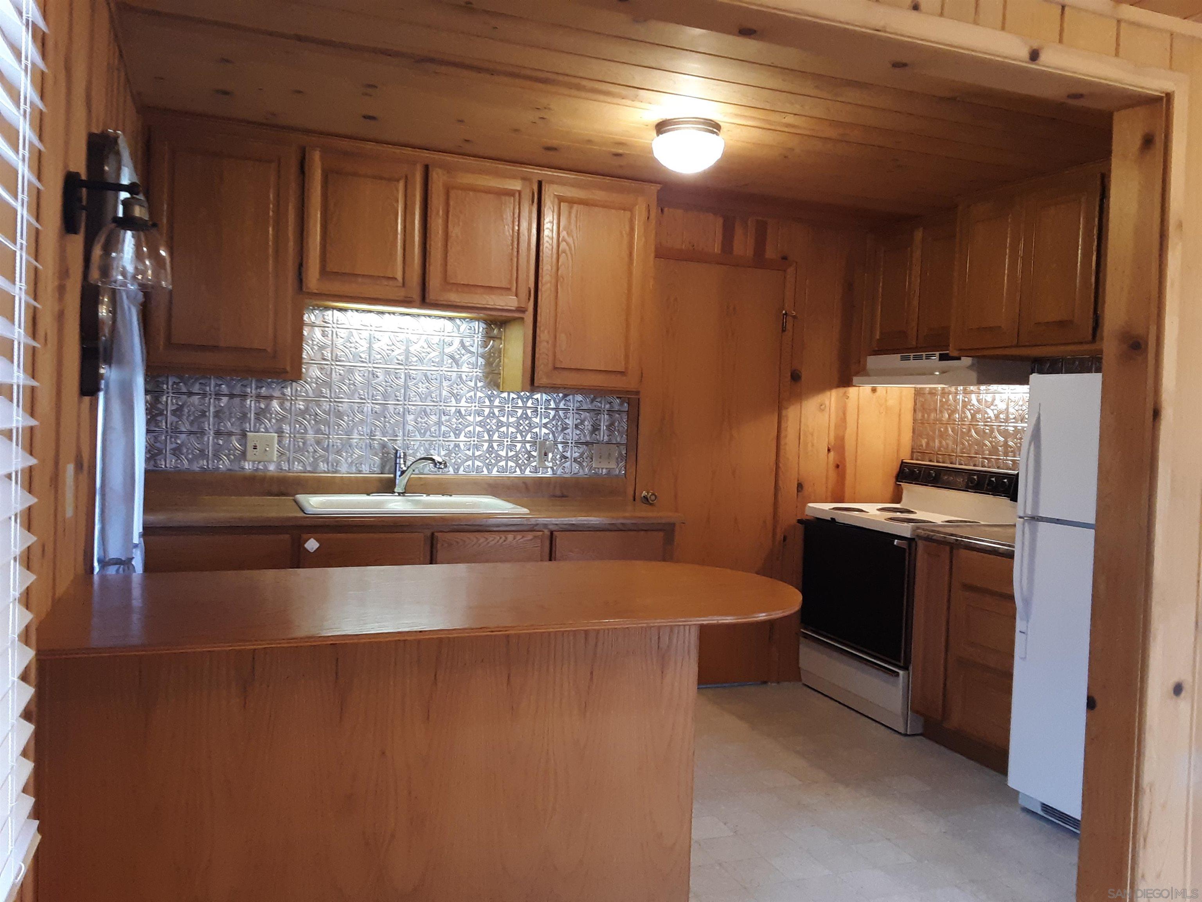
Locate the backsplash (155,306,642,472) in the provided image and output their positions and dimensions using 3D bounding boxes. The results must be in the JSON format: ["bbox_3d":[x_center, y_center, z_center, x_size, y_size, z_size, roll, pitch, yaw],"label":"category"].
[{"bbox_3d":[-0.815,-0.236,4.123,2.065,0.683,0.016,1,3,-23],"label":"backsplash"}]

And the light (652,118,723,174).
[{"bbox_3d":[0.284,-0.990,3.196,0.240,0.148,0.240,3,3,0],"label":"light"}]

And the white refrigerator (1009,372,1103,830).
[{"bbox_3d":[1.935,0.538,3.263,0.760,1.551,0.710,1,3,-23],"label":"white refrigerator"}]

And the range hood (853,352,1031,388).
[{"bbox_3d":[1.612,-0.382,4.700,0.444,0.157,0.770,1,3,-23],"label":"range hood"}]

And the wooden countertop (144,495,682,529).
[{"bbox_3d":[-0.724,0.241,3.870,2.060,0.040,0.616,1,3,-23],"label":"wooden countertop"}]

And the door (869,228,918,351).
[{"bbox_3d":[1.428,-0.775,4.681,0.025,0.583,0.335,1,2,-23],"label":"door"}]

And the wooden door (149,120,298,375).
[{"bbox_3d":[-1.370,-0.723,3.542,0.510,0.875,0.040,1,2,-21],"label":"wooden door"}]

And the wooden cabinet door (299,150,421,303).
[{"bbox_3d":[-0.904,-0.851,3.694,0.434,0.531,0.025,1,2,-23],"label":"wooden cabinet door"}]

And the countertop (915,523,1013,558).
[{"bbox_3d":[1.777,0.386,3.973,0.655,0.040,0.700,1,3,-23],"label":"countertop"}]

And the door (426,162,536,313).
[{"bbox_3d":[-0.481,-0.841,3.870,0.425,0.532,0.025,1,2,-23],"label":"door"}]

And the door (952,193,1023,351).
[{"bbox_3d":[1.593,-0.726,3.970,0.022,0.601,0.355,1,3,-23],"label":"door"}]

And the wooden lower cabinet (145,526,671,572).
[{"bbox_3d":[-0.772,0.706,3.905,2.020,0.896,0.576,1,3,-23],"label":"wooden lower cabinet"}]

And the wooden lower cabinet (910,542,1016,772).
[{"bbox_3d":[1.768,0.836,4.002,0.630,0.863,0.700,1,3,-23],"label":"wooden lower cabinet"}]

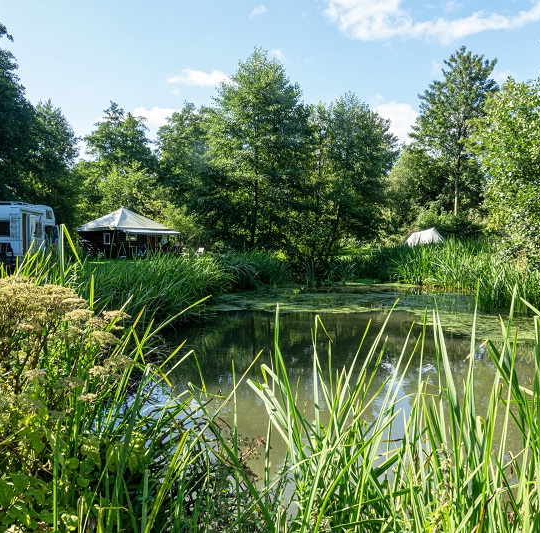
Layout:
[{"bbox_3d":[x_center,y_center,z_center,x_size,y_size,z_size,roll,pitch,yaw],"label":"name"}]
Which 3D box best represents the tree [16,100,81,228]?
[{"bbox_3d":[-13.832,-5.632,33.000,5.000,9.273,5.200,0,3,0],"label":"tree"}]

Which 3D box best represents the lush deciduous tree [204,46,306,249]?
[{"bbox_3d":[-0.733,-7.269,34.000,6.700,13.249,6.500,0,3,0],"label":"lush deciduous tree"}]

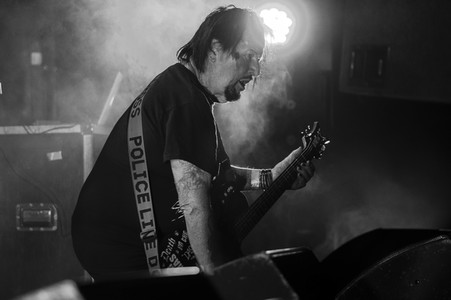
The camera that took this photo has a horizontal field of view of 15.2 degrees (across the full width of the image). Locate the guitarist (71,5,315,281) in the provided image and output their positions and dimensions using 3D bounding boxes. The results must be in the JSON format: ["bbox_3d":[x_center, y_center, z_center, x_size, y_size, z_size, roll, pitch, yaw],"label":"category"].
[{"bbox_3d":[-0.100,0.340,4.920,0.720,1.540,0.620,1,-4,-10],"label":"guitarist"}]

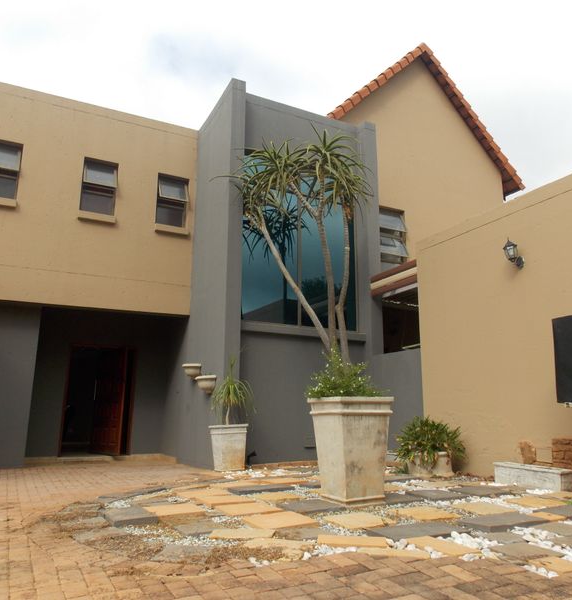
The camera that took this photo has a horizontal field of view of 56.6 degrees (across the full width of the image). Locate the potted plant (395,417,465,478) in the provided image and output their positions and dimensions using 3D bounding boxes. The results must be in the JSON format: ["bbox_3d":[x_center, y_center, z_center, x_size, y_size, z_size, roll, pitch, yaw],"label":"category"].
[{"bbox_3d":[2.029,2.048,7.536,0.880,0.800,0.880,0,-12,0],"label":"potted plant"}]

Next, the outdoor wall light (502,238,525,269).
[{"bbox_3d":[2.925,-0.603,6.824,0.279,0.403,0.174,6,-14,-25],"label":"outdoor wall light"}]

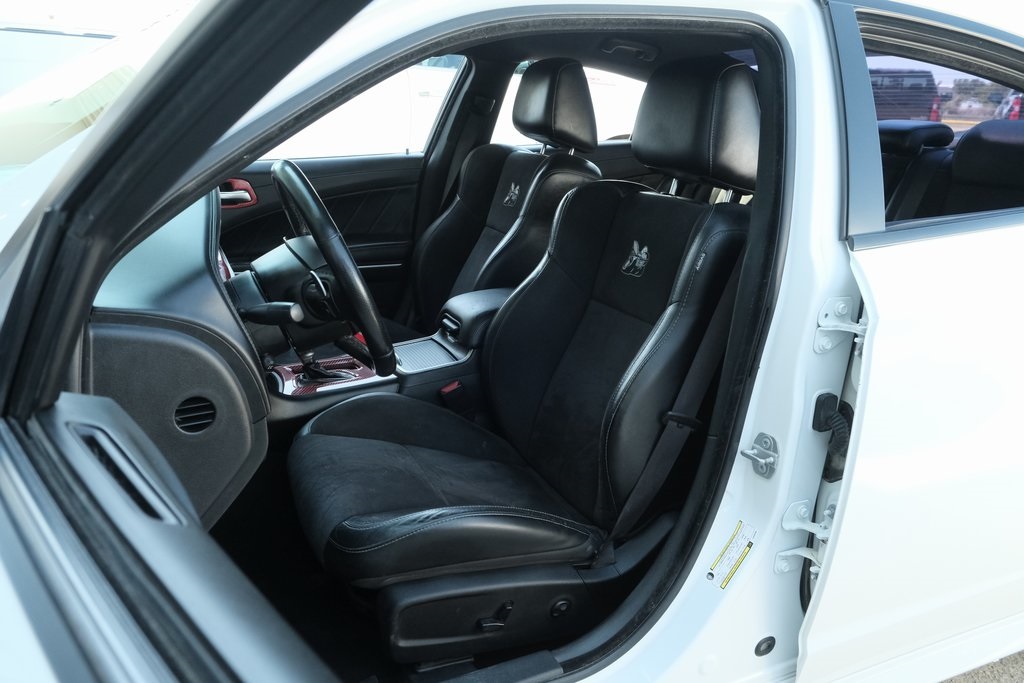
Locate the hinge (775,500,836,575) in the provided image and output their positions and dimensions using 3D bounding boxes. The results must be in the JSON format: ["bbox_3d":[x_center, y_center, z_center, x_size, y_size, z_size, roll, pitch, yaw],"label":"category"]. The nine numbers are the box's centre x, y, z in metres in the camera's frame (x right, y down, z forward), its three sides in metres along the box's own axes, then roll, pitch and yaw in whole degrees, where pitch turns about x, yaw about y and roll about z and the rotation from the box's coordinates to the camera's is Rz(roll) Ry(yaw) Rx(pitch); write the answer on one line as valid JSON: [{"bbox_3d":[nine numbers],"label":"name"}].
[{"bbox_3d":[0.439,0.292,1.144,0.075,0.097,0.057,-10,22,-21],"label":"hinge"}]

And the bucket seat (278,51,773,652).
[{"bbox_3d":[0.019,-0.034,1.388,0.880,0.900,0.570,-10,22,-21],"label":"bucket seat"}]

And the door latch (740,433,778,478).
[{"bbox_3d":[0.348,0.160,1.079,0.034,0.078,0.050,-15,24,-33],"label":"door latch"}]

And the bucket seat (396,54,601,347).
[{"bbox_3d":[-0.210,-0.275,2.058,0.880,0.900,0.570,-10,22,-21],"label":"bucket seat"}]

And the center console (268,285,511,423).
[{"bbox_3d":[-0.185,0.021,1.745,0.790,0.270,0.250,-10,22,-21],"label":"center console"}]

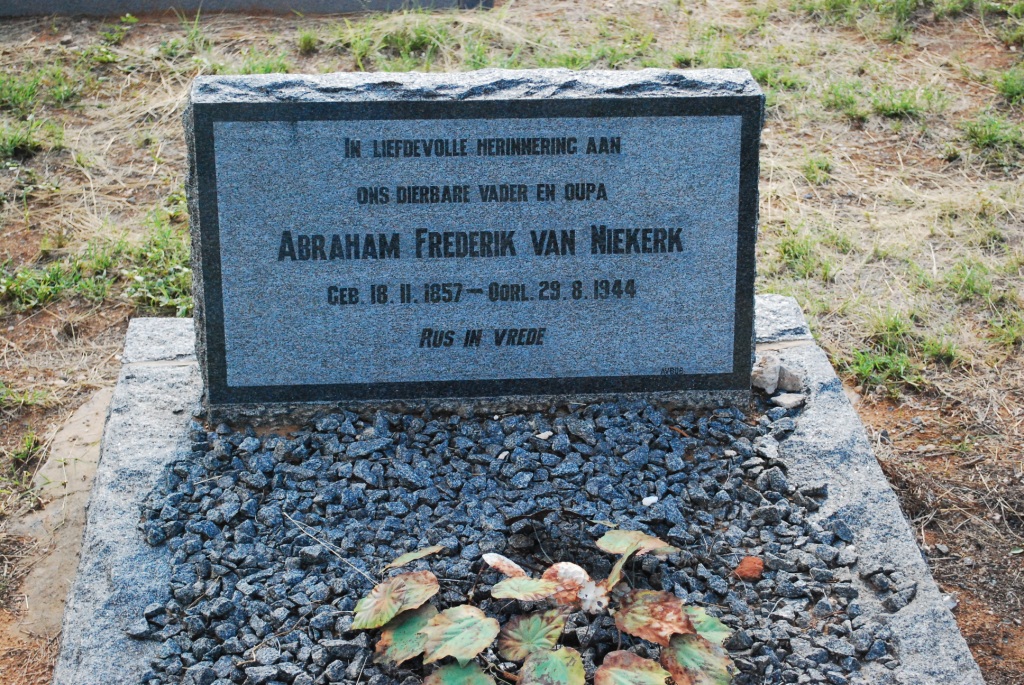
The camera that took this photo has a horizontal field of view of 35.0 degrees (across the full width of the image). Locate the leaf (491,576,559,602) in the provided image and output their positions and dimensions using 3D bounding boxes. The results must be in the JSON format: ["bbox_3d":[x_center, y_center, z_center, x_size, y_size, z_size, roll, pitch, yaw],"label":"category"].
[{"bbox_3d":[0.016,0.311,2.045,0.087,0.020,0.050,2,32,1],"label":"leaf"}]

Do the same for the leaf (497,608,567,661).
[{"bbox_3d":[0.025,0.359,1.997,0.088,0.025,0.075,-6,32,-12],"label":"leaf"}]

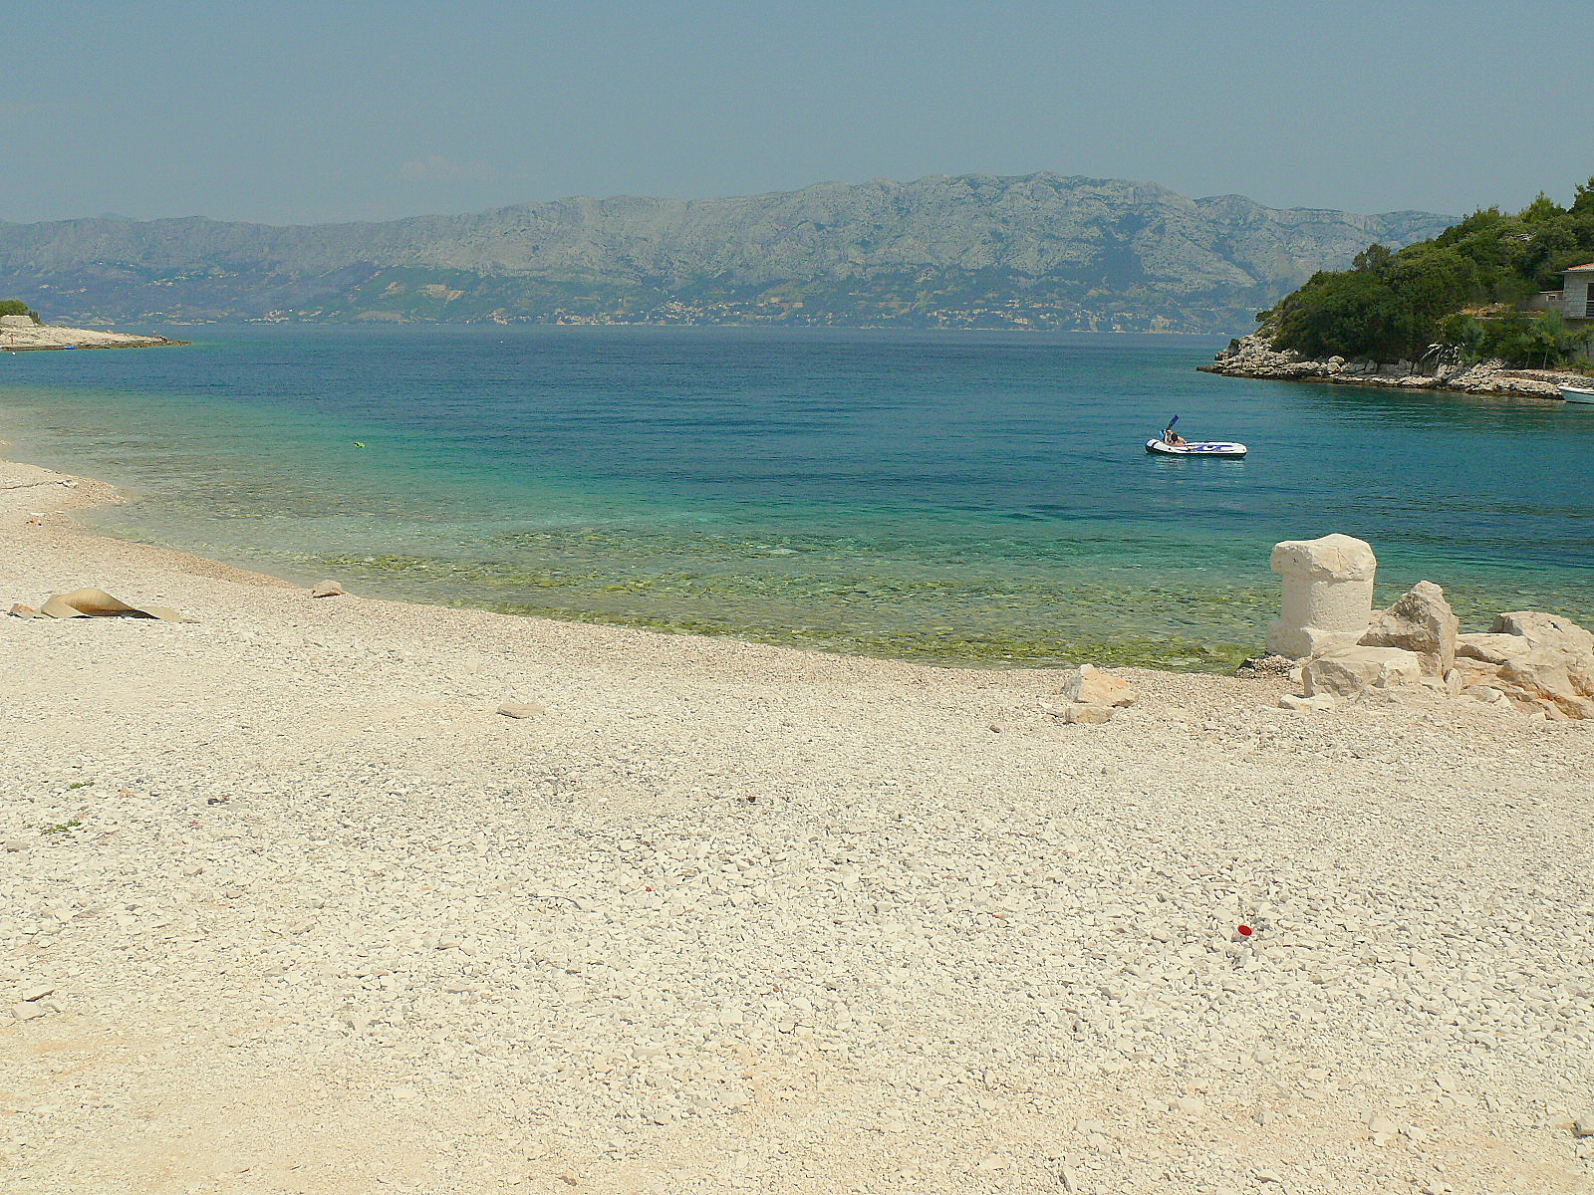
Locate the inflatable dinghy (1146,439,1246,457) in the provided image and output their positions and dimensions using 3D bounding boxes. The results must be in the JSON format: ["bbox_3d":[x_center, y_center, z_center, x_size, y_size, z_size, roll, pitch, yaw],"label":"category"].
[{"bbox_3d":[9.819,-3.679,39.600,2.450,0.400,1.150,6,11,27],"label":"inflatable dinghy"}]

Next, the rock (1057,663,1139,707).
[{"bbox_3d":[2.327,0.683,12.500,0.560,0.280,0.380,2,10,10],"label":"rock"}]

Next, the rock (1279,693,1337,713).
[{"bbox_3d":[3.869,0.795,12.200,0.410,0.110,0.220,4,10,17],"label":"rock"}]

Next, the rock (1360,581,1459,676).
[{"bbox_3d":[5.119,0.252,13.500,0.760,0.780,0.450,4,10,17],"label":"rock"}]

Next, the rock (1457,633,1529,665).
[{"bbox_3d":[5.909,0.436,13.700,0.580,0.190,0.480,4,10,17],"label":"rock"}]

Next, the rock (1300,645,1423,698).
[{"bbox_3d":[4.520,0.587,12.950,0.920,0.360,0.620,3,10,14],"label":"rock"}]

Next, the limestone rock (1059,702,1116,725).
[{"bbox_3d":[2.152,0.859,11.900,0.400,0.120,0.250,2,10,10],"label":"limestone rock"}]

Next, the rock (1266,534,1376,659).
[{"bbox_3d":[4.695,-0.028,14.500,0.820,1.060,0.820,-2,10,-15],"label":"rock"}]

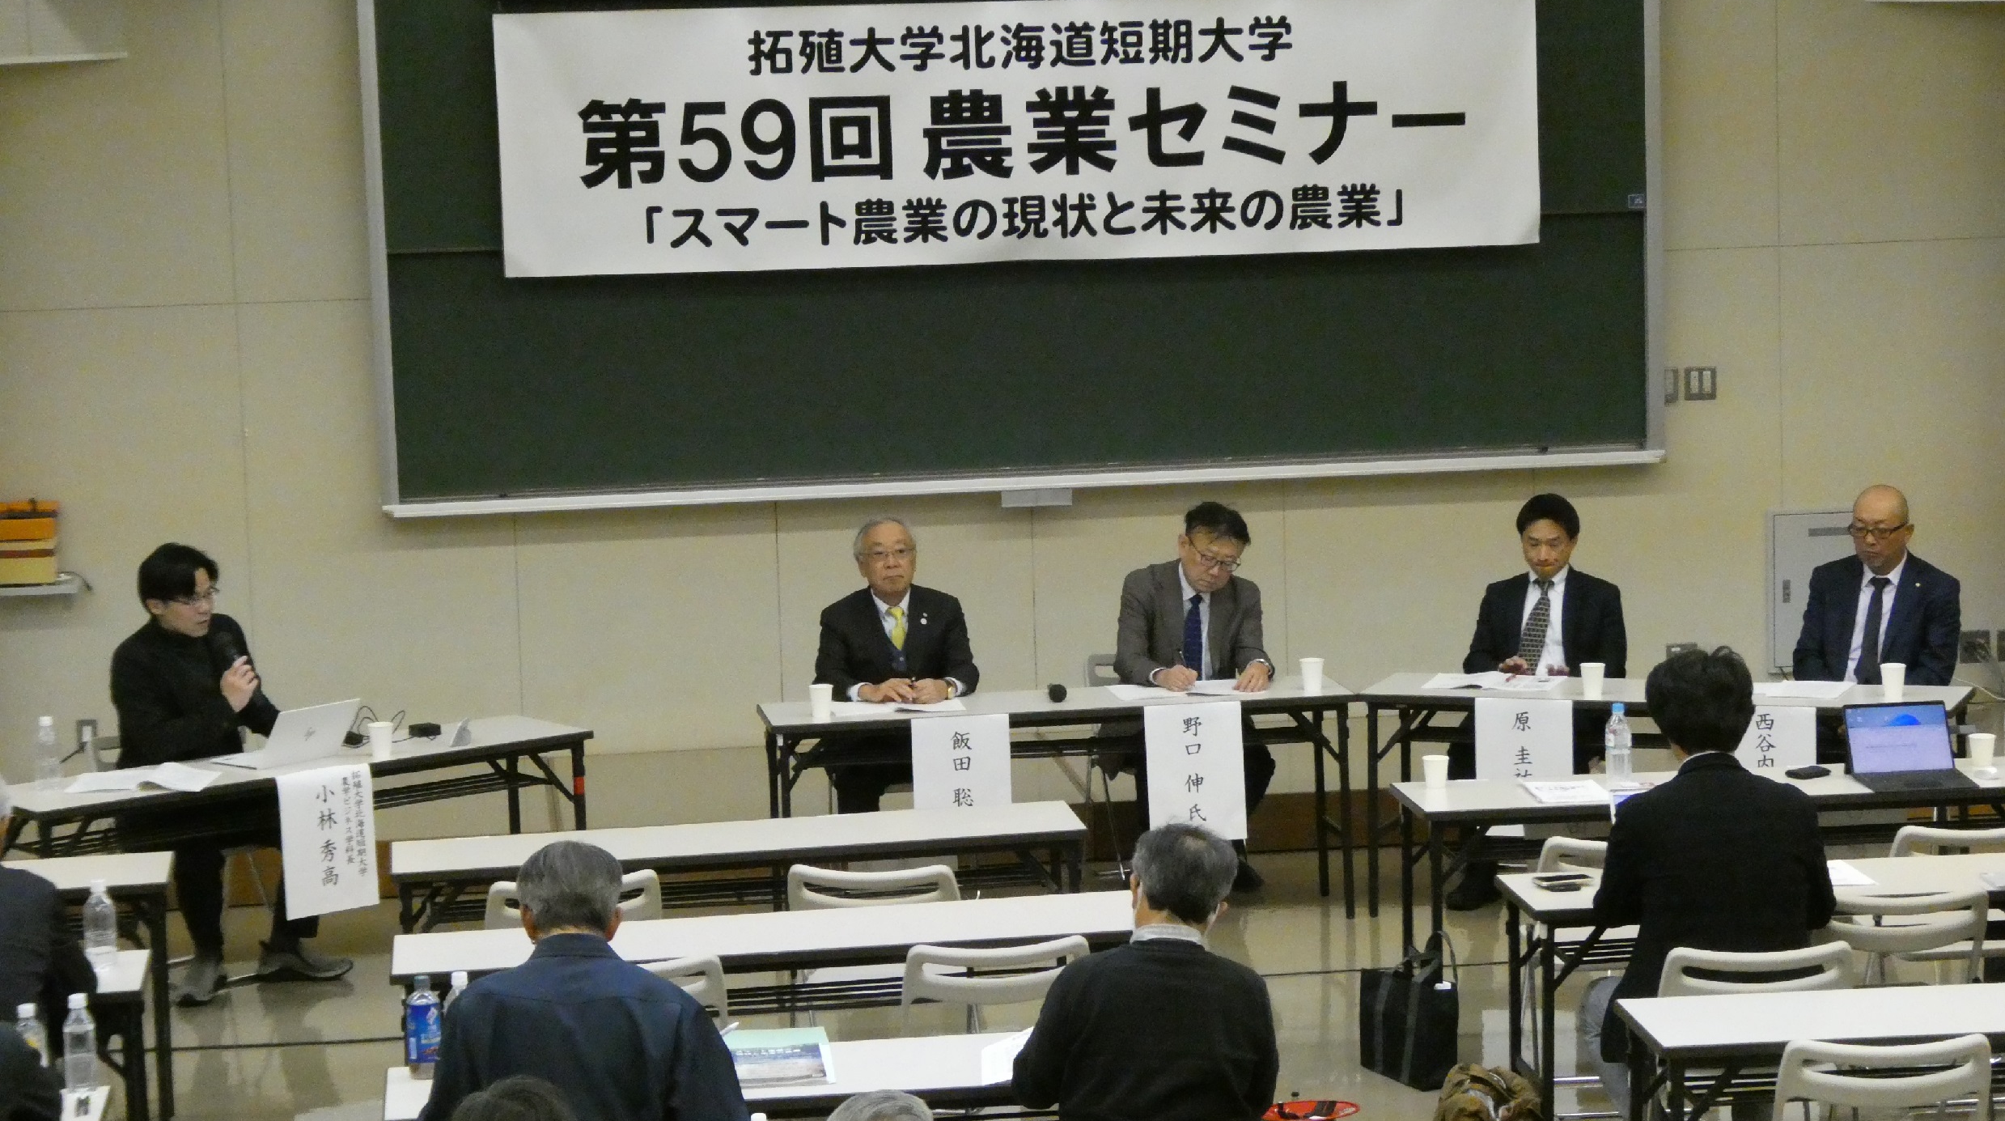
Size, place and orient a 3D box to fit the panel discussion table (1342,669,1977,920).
[{"bbox_3d":[2.026,0.745,13.981,1.800,0.700,0.450,1,8,20],"label":"panel discussion table"}]

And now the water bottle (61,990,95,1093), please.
[{"bbox_3d":[-1.899,0.991,9.391,0.067,0.202,0.067,-3,7,-7],"label":"water bottle"}]

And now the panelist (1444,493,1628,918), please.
[{"bbox_3d":[1.704,0.426,14.387,0.550,1.250,0.680,0,8,17],"label":"panelist"}]

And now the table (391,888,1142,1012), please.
[{"bbox_3d":[-0.523,1.224,10.879,1.800,0.700,0.450,-3,7,-8],"label":"table"}]

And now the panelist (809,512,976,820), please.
[{"bbox_3d":[-0.333,0.489,14.447,0.540,1.240,0.720,-3,7,-7],"label":"panelist"}]

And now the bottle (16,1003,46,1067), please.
[{"bbox_3d":[-1.997,1.004,9.385,0.068,0.208,0.068,-3,7,-7],"label":"bottle"}]

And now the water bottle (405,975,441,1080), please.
[{"bbox_3d":[-1.204,0.960,9.494,0.072,0.218,0.072,-3,7,-7],"label":"water bottle"}]

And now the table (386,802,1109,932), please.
[{"bbox_3d":[-0.686,1.075,12.085,1.800,0.700,0.450,-3,7,-8],"label":"table"}]

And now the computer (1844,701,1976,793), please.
[{"bbox_3d":[2.435,0.500,12.262,0.290,0.195,0.300,-3,7,-5],"label":"computer"}]

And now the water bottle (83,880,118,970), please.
[{"bbox_3d":[-2.089,0.844,10.591,0.069,0.205,0.069,-3,7,-7],"label":"water bottle"}]

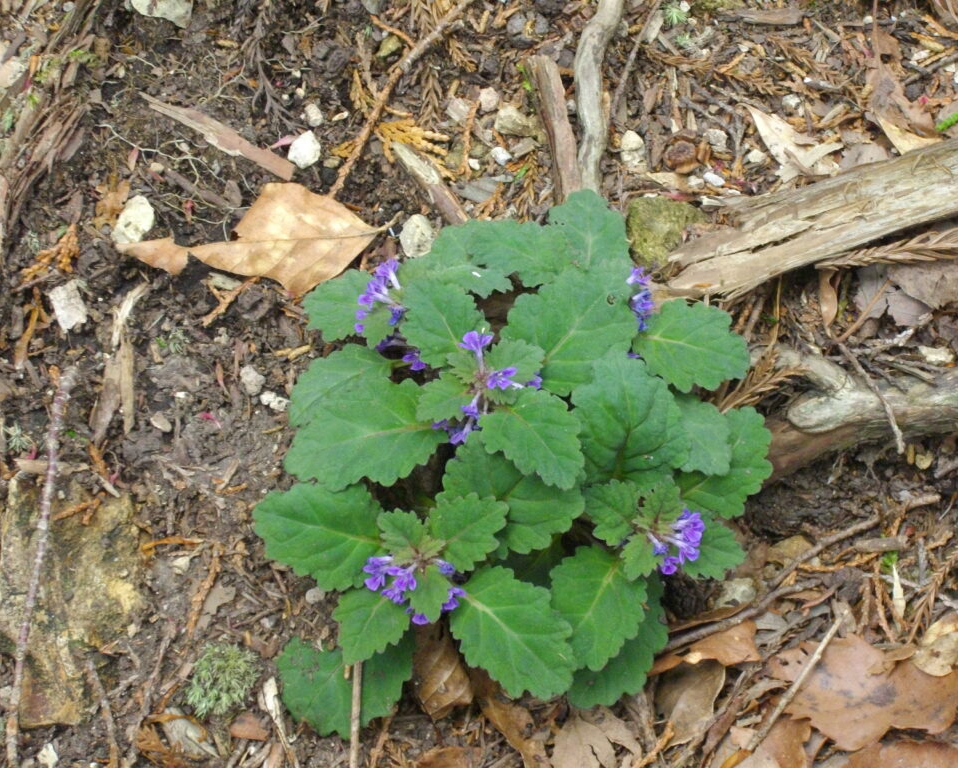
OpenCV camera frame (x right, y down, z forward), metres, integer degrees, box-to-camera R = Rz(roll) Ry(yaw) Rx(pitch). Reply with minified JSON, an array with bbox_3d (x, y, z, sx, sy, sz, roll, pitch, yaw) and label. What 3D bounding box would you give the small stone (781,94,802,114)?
[{"bbox_3d":[0.108,-0.096,0.947,0.006,0.004,0.007,0,63,0],"label":"small stone"}]

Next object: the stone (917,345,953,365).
[{"bbox_3d":[0.150,-0.009,0.901,0.011,0.006,0.006,2,63,1],"label":"stone"}]

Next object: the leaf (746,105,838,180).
[{"bbox_3d":[0.128,-0.098,1.120,0.027,0.013,0.045,-37,64,-22],"label":"leaf"}]

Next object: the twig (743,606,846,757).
[{"bbox_3d":[0.097,0.091,0.844,0.003,0.004,0.054,30,66,14],"label":"twig"}]

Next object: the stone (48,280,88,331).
[{"bbox_3d":[-0.136,-0.025,0.909,0.011,0.008,0.016,-14,63,-7],"label":"stone"}]

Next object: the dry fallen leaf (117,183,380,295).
[{"bbox_3d":[-0.076,-0.049,0.914,0.085,0.016,0.036,-4,63,-2],"label":"dry fallen leaf"}]

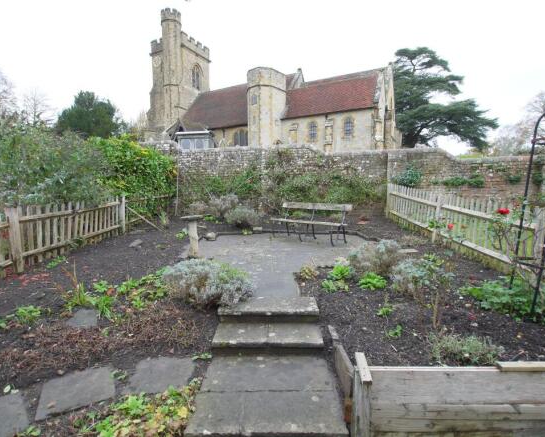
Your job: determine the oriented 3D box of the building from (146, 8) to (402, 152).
[{"bbox_3d":[-2.230,-15.350,34.469,31.400,17.700,10.400,5,9,35],"label":"building"}]

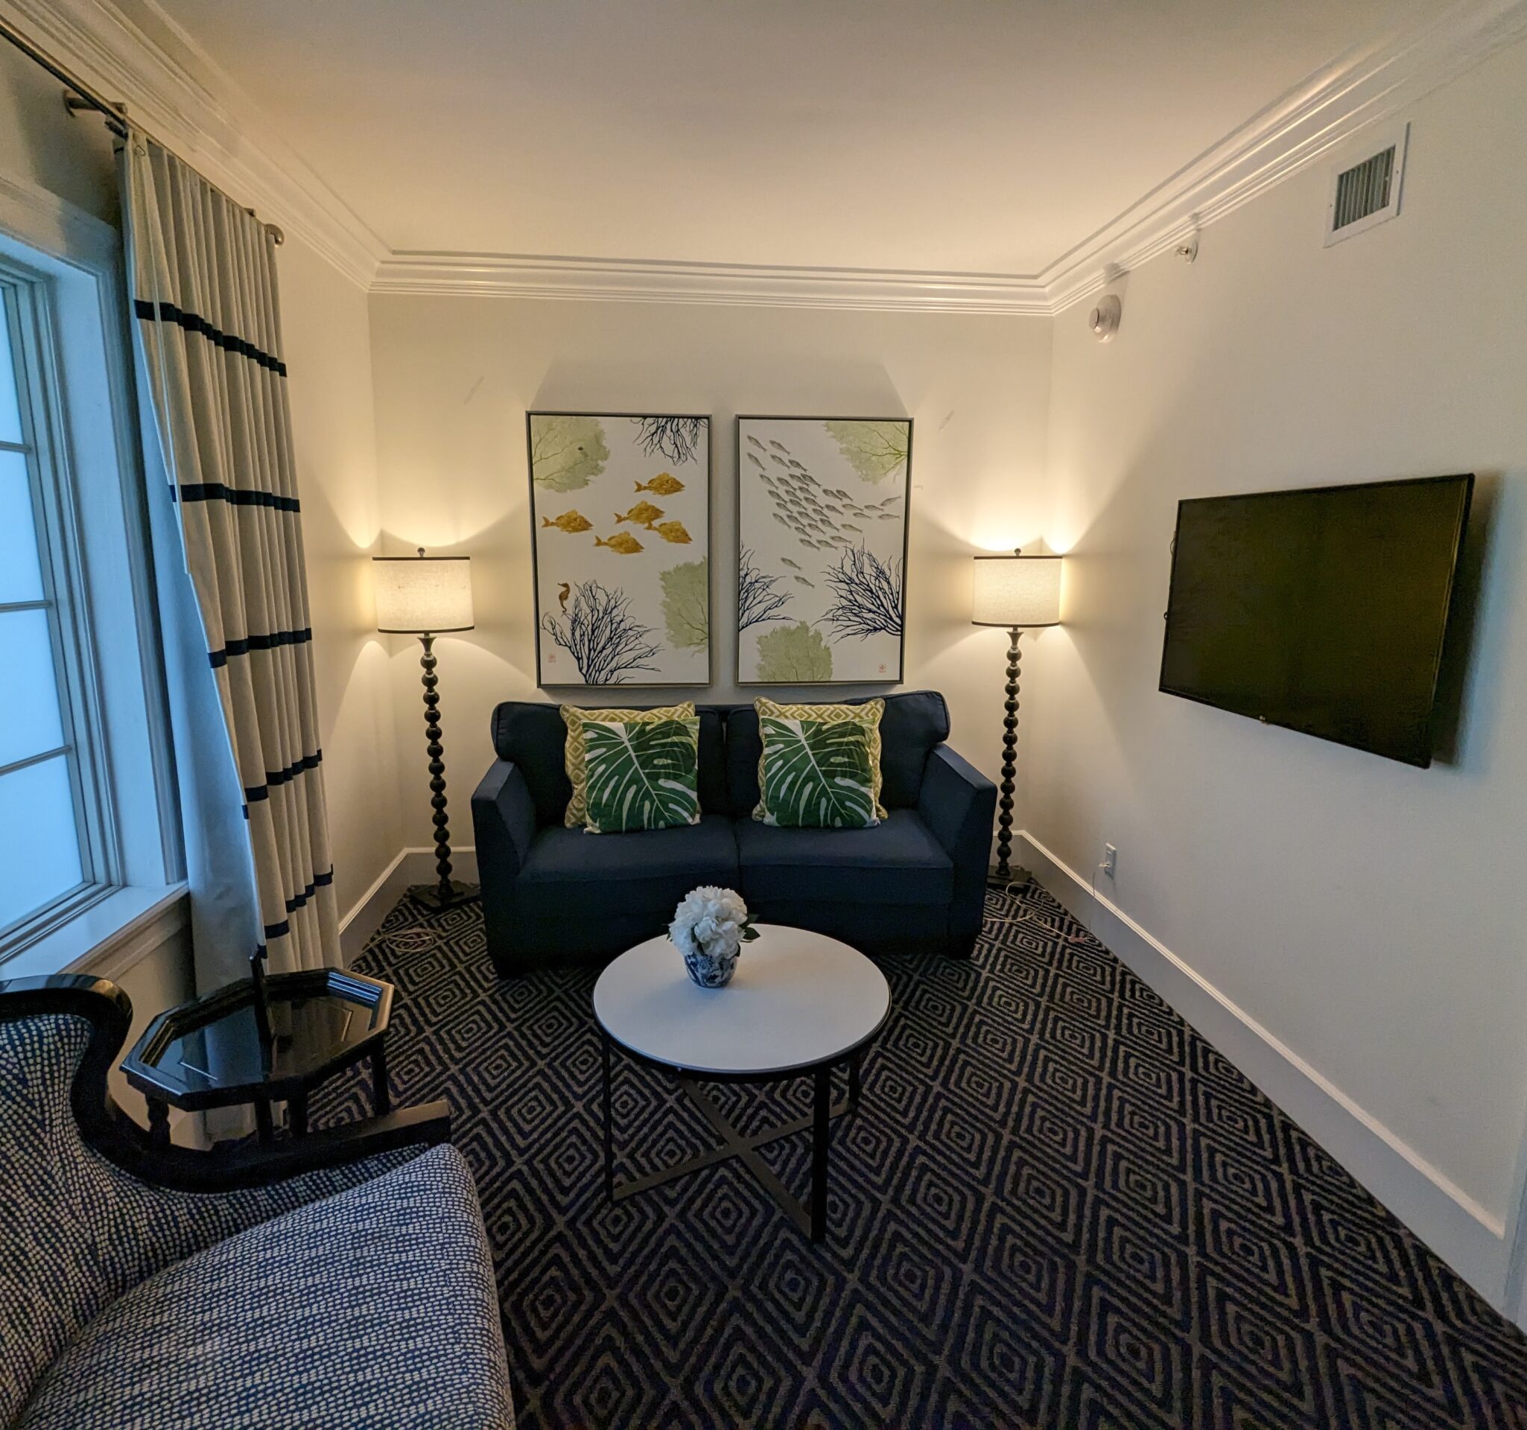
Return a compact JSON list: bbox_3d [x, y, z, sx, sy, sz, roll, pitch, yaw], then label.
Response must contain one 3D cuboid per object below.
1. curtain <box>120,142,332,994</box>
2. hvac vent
[{"bbox_3d":[-1.439,-0.133,2.474,0.160,2.480,0.774,-1,11,-6],"label":"curtain"},{"bbox_3d":[1.504,-1.326,2.215,0.020,0.216,0.256,-1,11,-6],"label":"hvac vent"}]

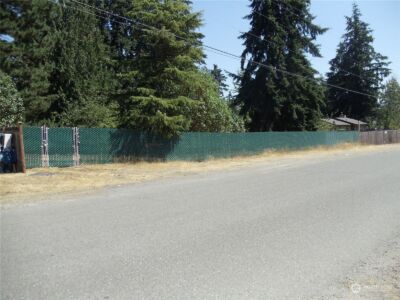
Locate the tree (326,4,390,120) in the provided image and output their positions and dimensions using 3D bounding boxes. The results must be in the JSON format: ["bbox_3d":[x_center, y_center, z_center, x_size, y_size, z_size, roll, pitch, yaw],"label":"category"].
[{"bbox_3d":[27.349,-13.328,88.000,11.251,23.714,10.914,0,2,0],"label":"tree"}]

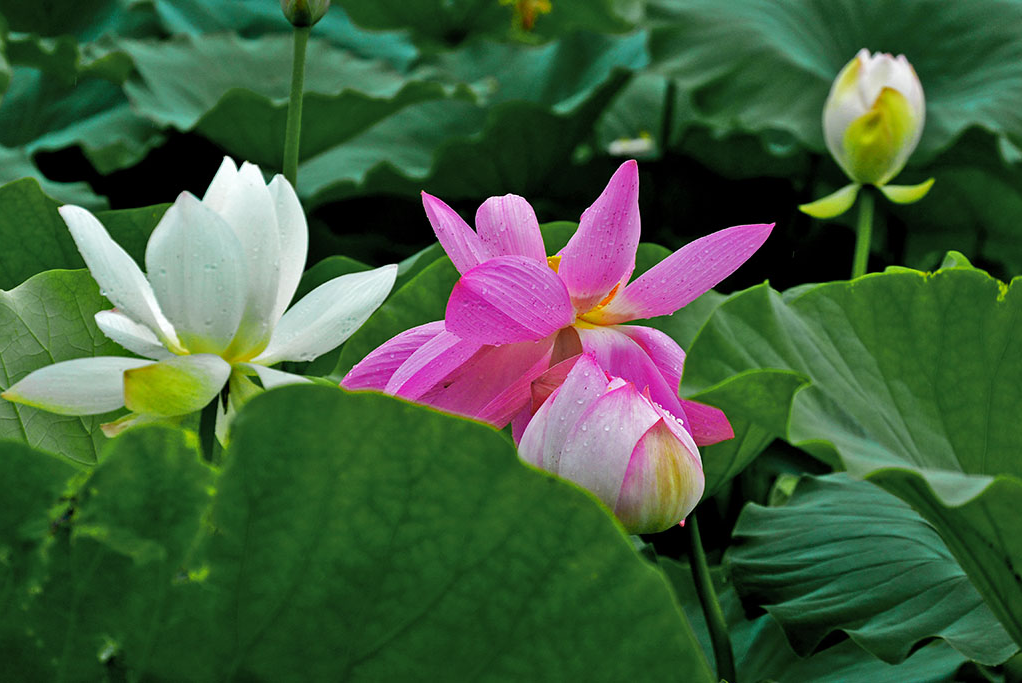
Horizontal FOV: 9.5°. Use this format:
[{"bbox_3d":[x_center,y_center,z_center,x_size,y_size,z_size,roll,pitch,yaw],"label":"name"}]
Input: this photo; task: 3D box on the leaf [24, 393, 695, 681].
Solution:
[{"bbox_3d":[-0.079,0.109,3.200,0.380,0.190,0.250,0,10,0],"label":"leaf"}]

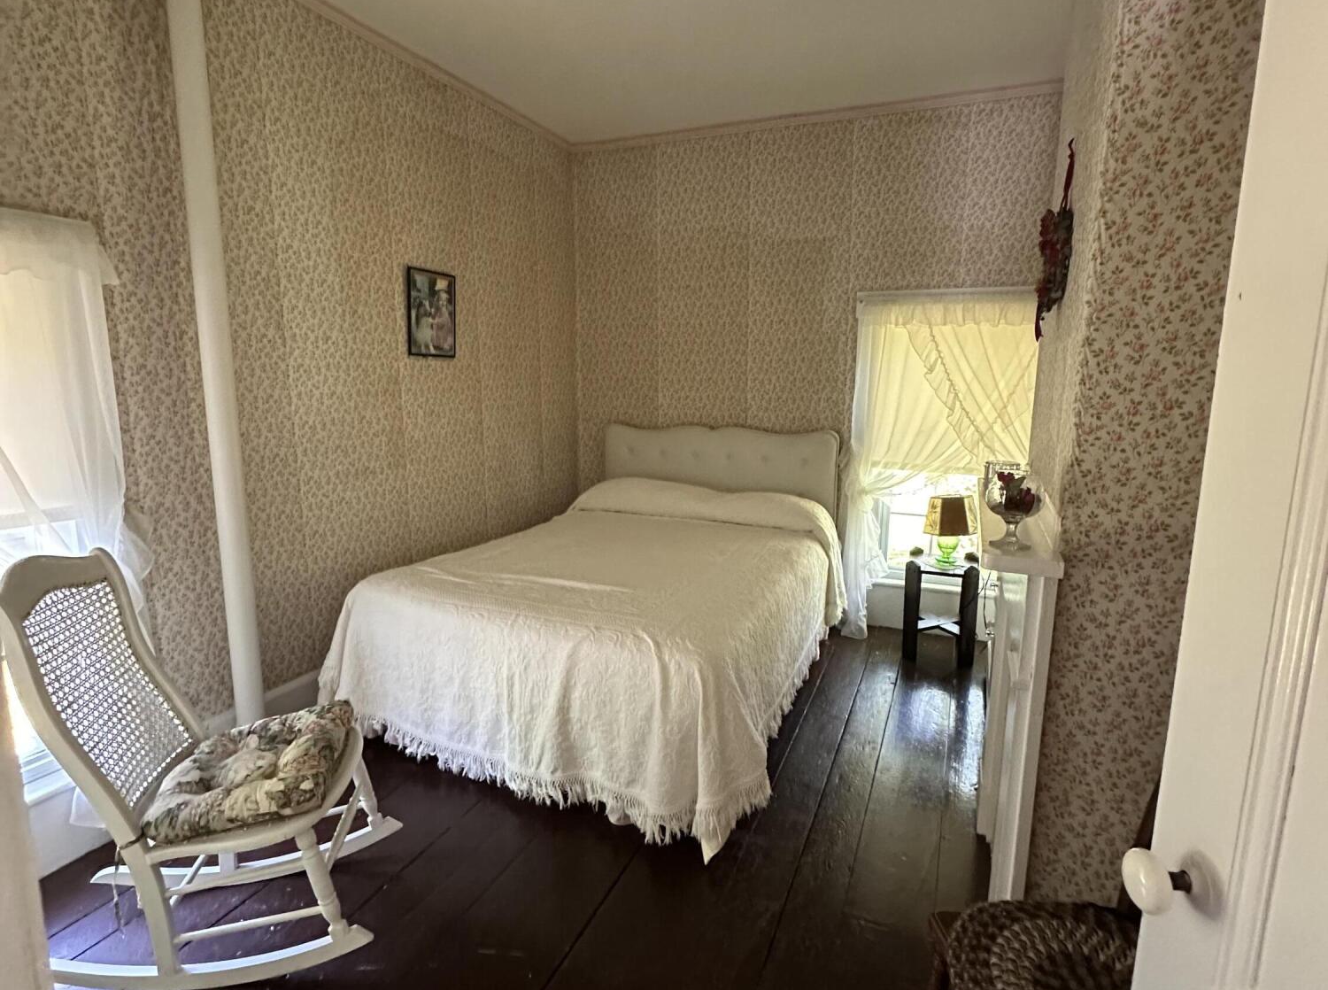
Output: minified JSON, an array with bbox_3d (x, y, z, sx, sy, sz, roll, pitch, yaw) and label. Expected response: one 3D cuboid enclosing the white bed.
[{"bbox_3d":[-0.140,0.449,3.195,1.663,0.766,2.077,4,11,22],"label":"white bed"}]

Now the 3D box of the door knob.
[{"bbox_3d":[0.475,0.370,0.686,0.059,0.057,0.057,1,10,5],"label":"door knob"}]

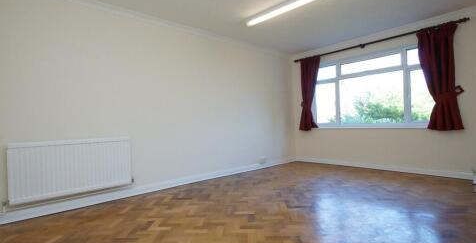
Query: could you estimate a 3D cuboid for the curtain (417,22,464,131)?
[{"bbox_3d":[3.057,-0.643,3.213,0.469,1.565,0.140,-2,-1,43],"label":"curtain"}]

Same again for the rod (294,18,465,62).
[{"bbox_3d":[2.291,-1.404,3.904,2.700,0.058,0.080,-2,-1,43],"label":"rod"}]

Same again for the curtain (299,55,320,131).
[{"bbox_3d":[1.562,-0.580,4.591,0.421,1.575,0.130,-2,-1,43],"label":"curtain"}]

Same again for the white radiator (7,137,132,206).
[{"bbox_3d":[-1.847,0.524,2.444,1.097,0.598,0.110,-2,-1,-37],"label":"white radiator"}]

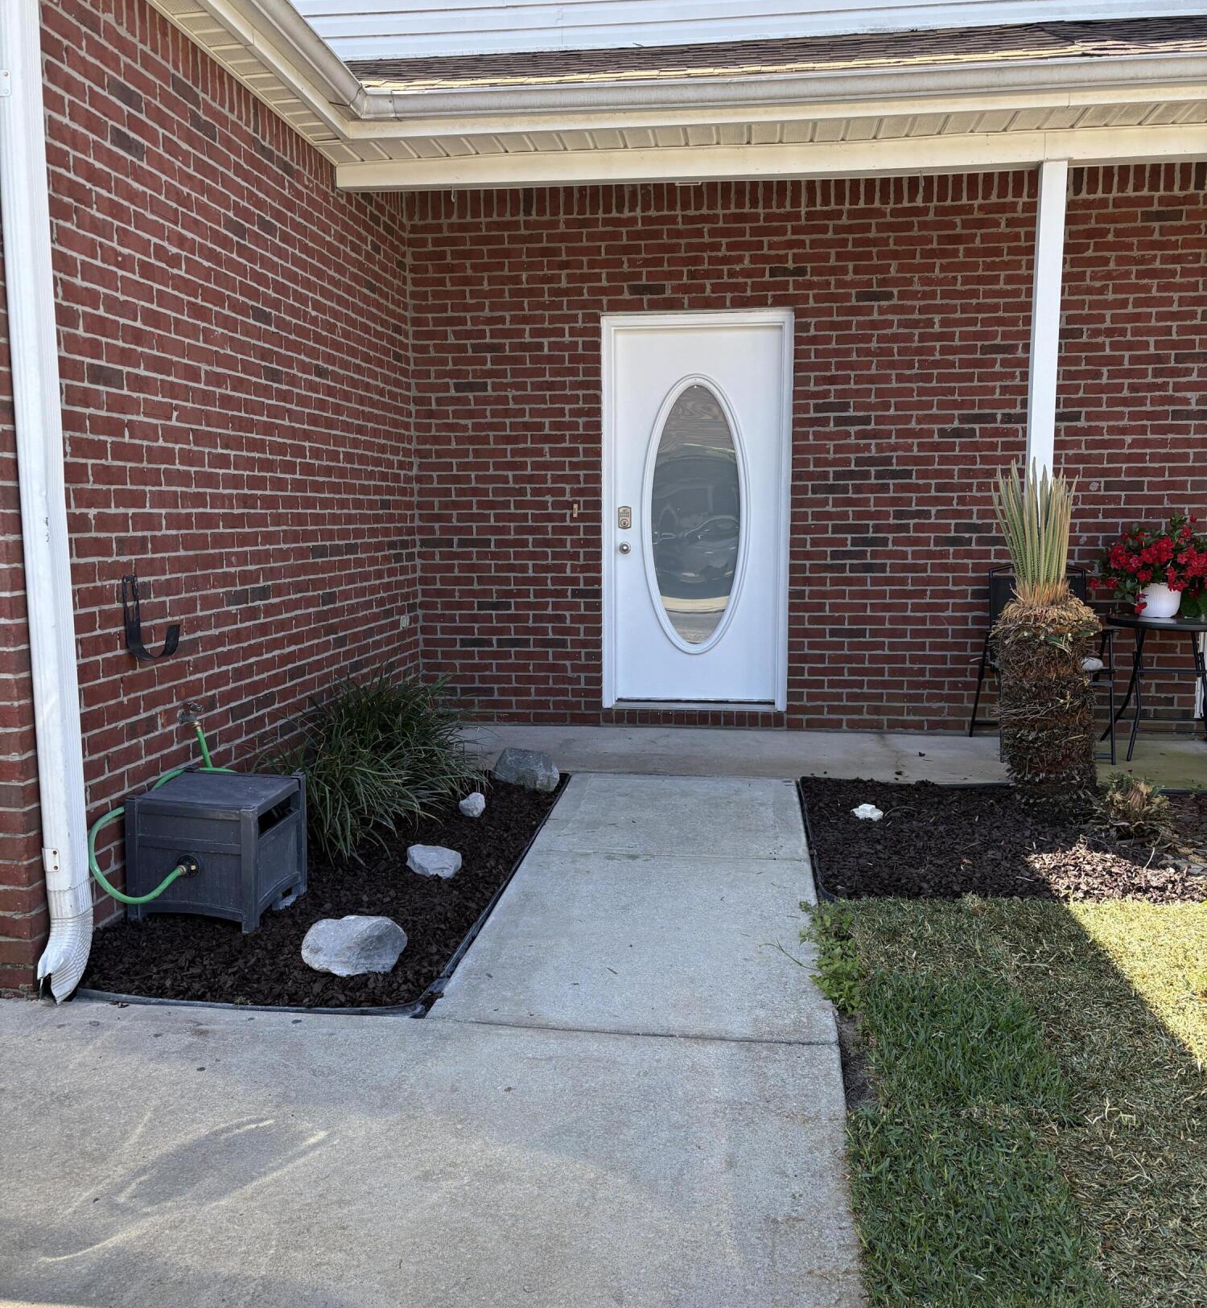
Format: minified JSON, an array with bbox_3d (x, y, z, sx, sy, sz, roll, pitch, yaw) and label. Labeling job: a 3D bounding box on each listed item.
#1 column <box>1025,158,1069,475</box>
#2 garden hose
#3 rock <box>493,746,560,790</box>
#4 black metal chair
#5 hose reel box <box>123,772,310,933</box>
[{"bbox_3d":[1.898,-0.755,5.264,0.099,2.642,0.099,1,7,8],"label":"column"},{"bbox_3d":[-1.263,0.455,3.619,0.263,0.425,0.637,1,7,8],"label":"garden hose"},{"bbox_3d":[-0.352,0.502,5.399,0.278,0.152,0.212,4,8,28],"label":"rock"},{"bbox_3d":[2.163,0.038,5.964,0.546,0.895,0.637,0,7,3],"label":"black metal chair"},{"bbox_3d":[-1.158,0.582,3.641,0.388,0.369,0.366,1,7,11],"label":"hose reel box"}]

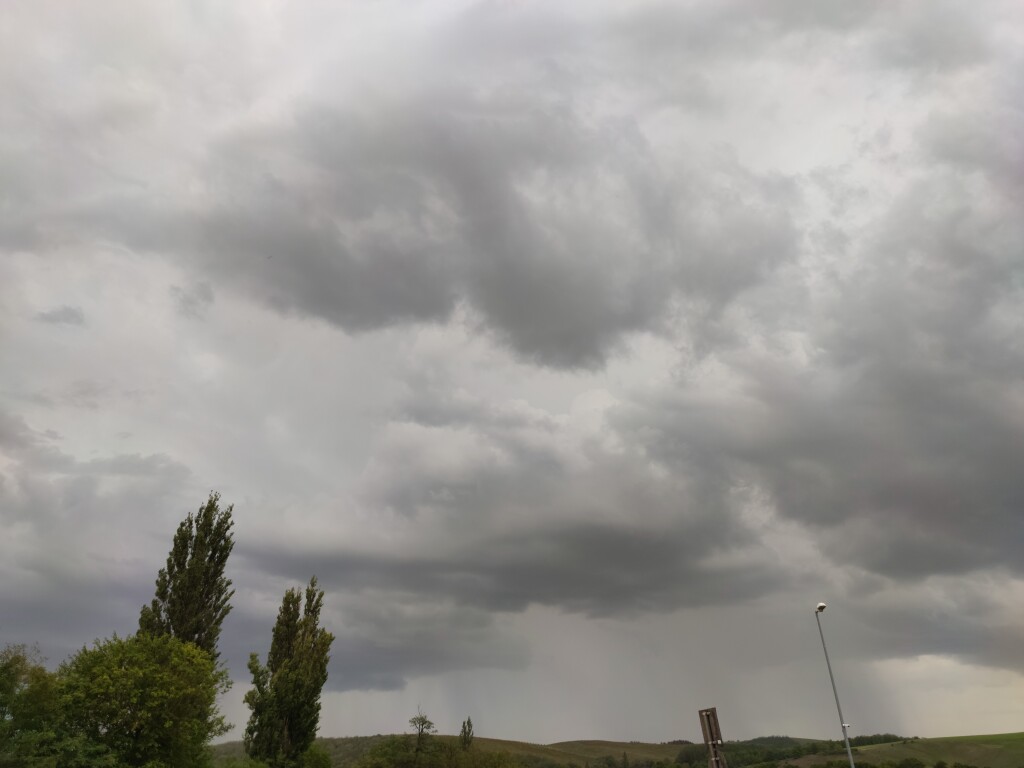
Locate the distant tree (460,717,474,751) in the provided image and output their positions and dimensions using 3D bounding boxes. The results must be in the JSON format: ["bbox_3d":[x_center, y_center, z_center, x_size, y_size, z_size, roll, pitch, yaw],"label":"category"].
[{"bbox_3d":[-13.193,102.154,205.872,4.100,9.360,4.100,0,-29,-4],"label":"distant tree"}]

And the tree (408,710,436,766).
[{"bbox_3d":[-15.888,61.980,124.665,5.000,9.130,5.000,2,-29,-6],"label":"tree"}]

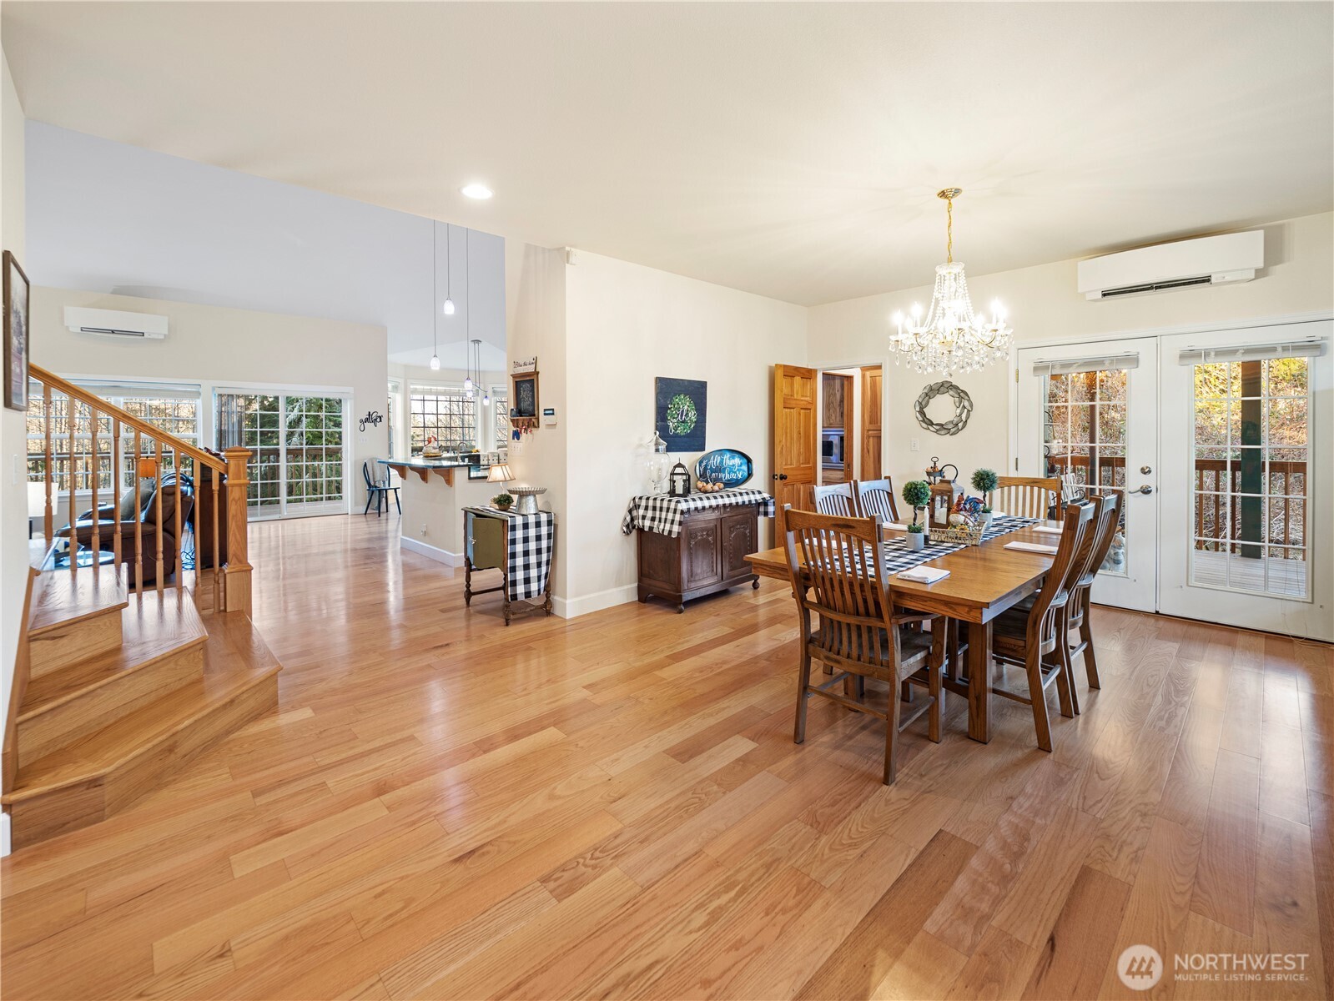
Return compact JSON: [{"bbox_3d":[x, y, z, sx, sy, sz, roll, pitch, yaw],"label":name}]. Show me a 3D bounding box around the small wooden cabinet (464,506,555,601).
[{"bbox_3d":[-1.277,0.384,4.258,0.370,0.622,0.674,-6,8,-44],"label":"small wooden cabinet"}]

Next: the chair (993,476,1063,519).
[{"bbox_3d":[2.383,0.366,3.733,0.581,1.061,0.551,-4,5,-43],"label":"chair"}]

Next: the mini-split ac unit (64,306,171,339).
[{"bbox_3d":[-7.437,-2.368,7.317,0.980,0.326,0.240,-5,8,-41],"label":"mini-split ac unit"}]

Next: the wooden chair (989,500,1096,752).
[{"bbox_3d":[1.667,0.513,2.578,0.469,1.061,0.571,-4,6,-43],"label":"wooden chair"}]

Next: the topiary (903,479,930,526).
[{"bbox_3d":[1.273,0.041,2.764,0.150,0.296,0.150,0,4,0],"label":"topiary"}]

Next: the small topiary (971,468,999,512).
[{"bbox_3d":[2.075,-0.018,3.511,0.160,0.382,0.160,-6,8,-44],"label":"small topiary"}]

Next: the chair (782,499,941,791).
[{"bbox_3d":[0.888,0.561,2.428,0.561,1.087,0.499,-6,8,-44],"label":"chair"}]

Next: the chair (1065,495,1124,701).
[{"bbox_3d":[2.022,0.476,2.871,0.469,1.061,0.571,-4,6,-43],"label":"chair"}]

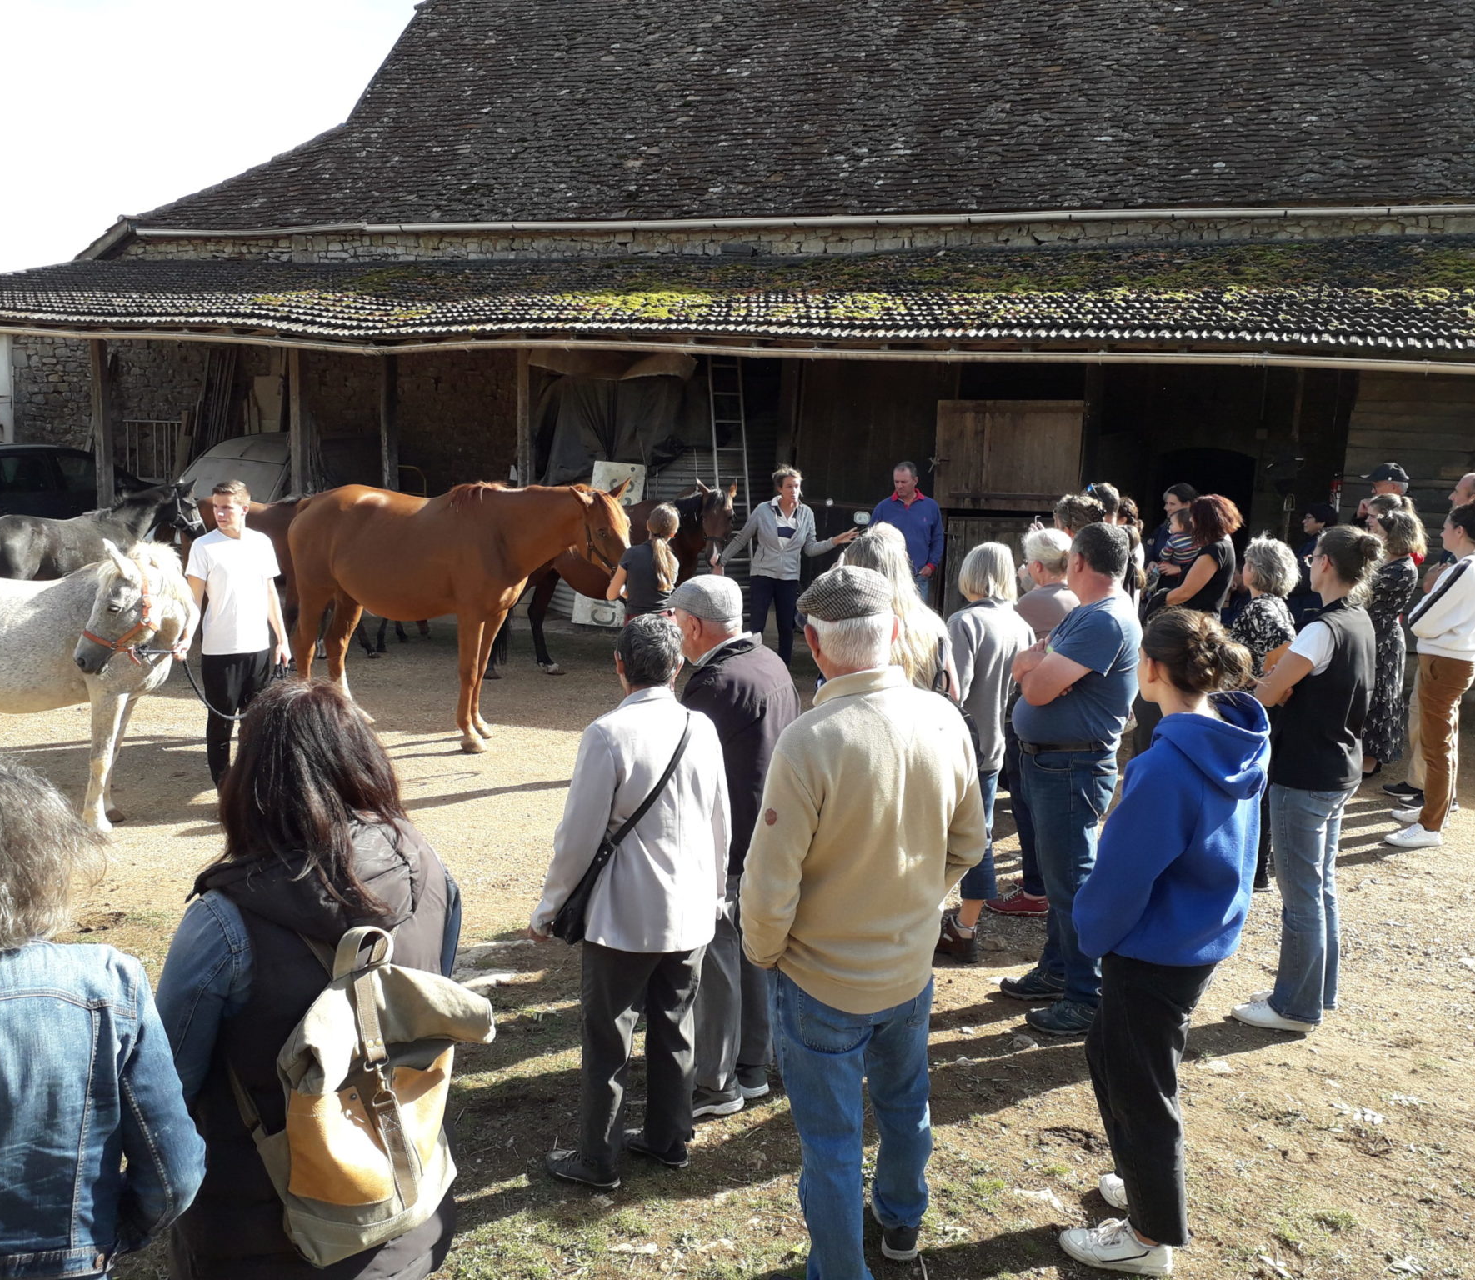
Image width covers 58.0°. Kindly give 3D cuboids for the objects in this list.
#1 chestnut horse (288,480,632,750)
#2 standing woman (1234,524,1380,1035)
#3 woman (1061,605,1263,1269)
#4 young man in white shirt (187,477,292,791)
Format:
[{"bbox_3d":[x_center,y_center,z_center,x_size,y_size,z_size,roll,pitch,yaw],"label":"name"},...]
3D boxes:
[{"bbox_3d":[-1.756,-0.181,8.324,2.300,1.670,0.600,4,10,14],"label":"chestnut horse"},{"bbox_3d":[1.985,0.521,4.621,0.440,1.710,0.480,8,12,34],"label":"standing woman"},{"bbox_3d":[1.064,0.749,3.385,0.480,1.660,0.480,10,13,41],"label":"woman"},{"bbox_3d":[-2.595,0.032,6.900,0.530,1.720,0.320,-1,10,-10],"label":"young man in white shirt"}]

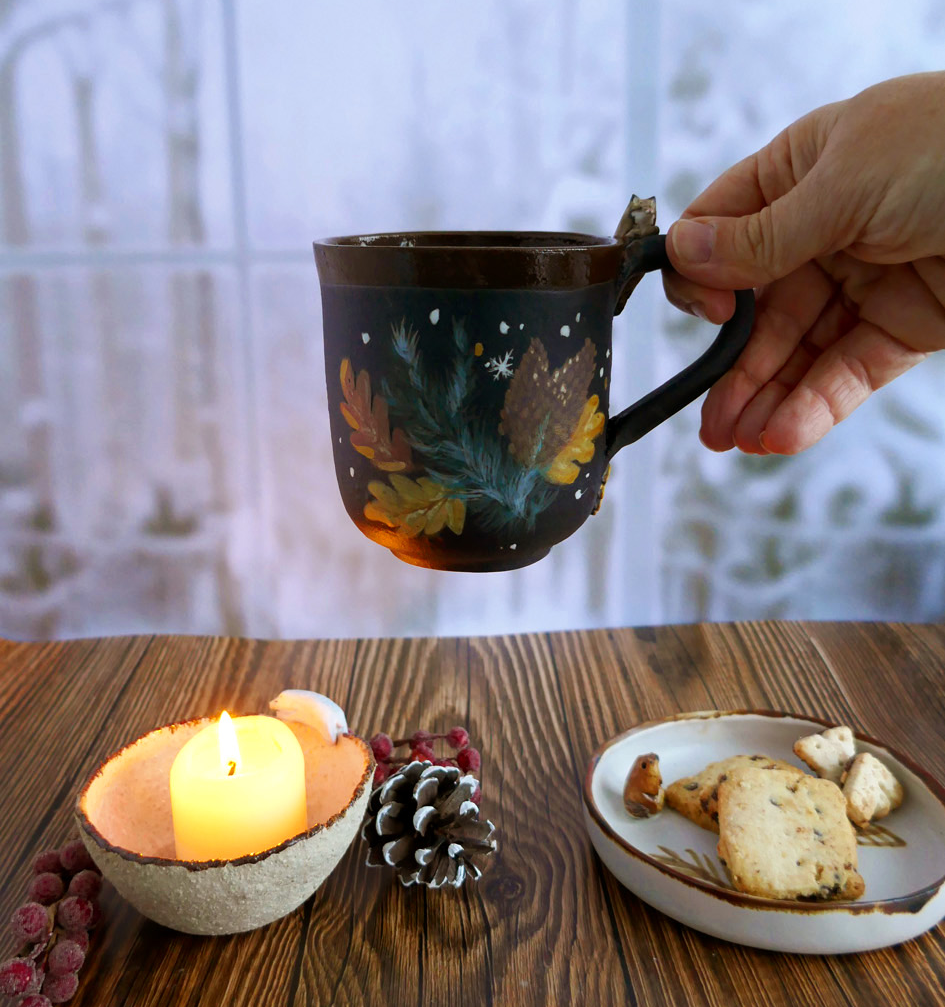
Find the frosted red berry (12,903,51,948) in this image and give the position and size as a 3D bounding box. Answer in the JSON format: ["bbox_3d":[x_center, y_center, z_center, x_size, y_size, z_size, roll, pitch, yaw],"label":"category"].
[{"bbox_3d":[-0.145,0.138,0.324,0.012,0.013,0.012,0,18,0],"label":"frosted red berry"}]

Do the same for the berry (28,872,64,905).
[{"bbox_3d":[-0.154,0.139,0.355,0.011,0.011,0.011,0,18,0],"label":"berry"}]

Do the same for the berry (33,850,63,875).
[{"bbox_3d":[-0.159,0.136,0.369,0.011,0.011,0.011,0,18,0],"label":"berry"}]

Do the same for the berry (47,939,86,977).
[{"bbox_3d":[-0.130,0.146,0.316,0.011,0.011,0.011,0,18,0],"label":"berry"}]

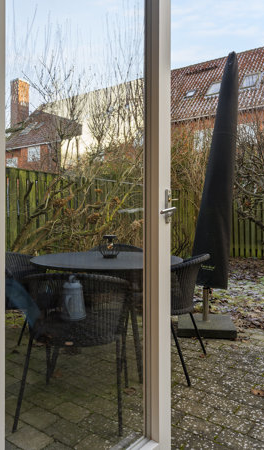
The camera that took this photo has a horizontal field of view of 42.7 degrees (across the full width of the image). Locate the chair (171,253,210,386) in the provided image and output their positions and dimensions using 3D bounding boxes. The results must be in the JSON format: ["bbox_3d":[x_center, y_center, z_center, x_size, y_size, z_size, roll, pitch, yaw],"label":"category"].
[{"bbox_3d":[0.250,0.630,2.514,0.580,0.800,0.610,0,0,21],"label":"chair"}]

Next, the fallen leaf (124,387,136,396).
[{"bbox_3d":[-0.009,1.020,2.075,0.070,0.022,0.070,0,0,0],"label":"fallen leaf"}]

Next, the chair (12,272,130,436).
[{"bbox_3d":[-0.312,0.630,1.913,0.610,0.800,0.580,0,0,3],"label":"chair"}]

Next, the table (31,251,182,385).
[{"bbox_3d":[-0.194,0.647,2.610,1.160,0.766,1.160,0,0,0],"label":"table"}]

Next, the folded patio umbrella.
[{"bbox_3d":[0.876,-0.558,3.350,0.375,2.350,0.370,5,0,11],"label":"folded patio umbrella"}]

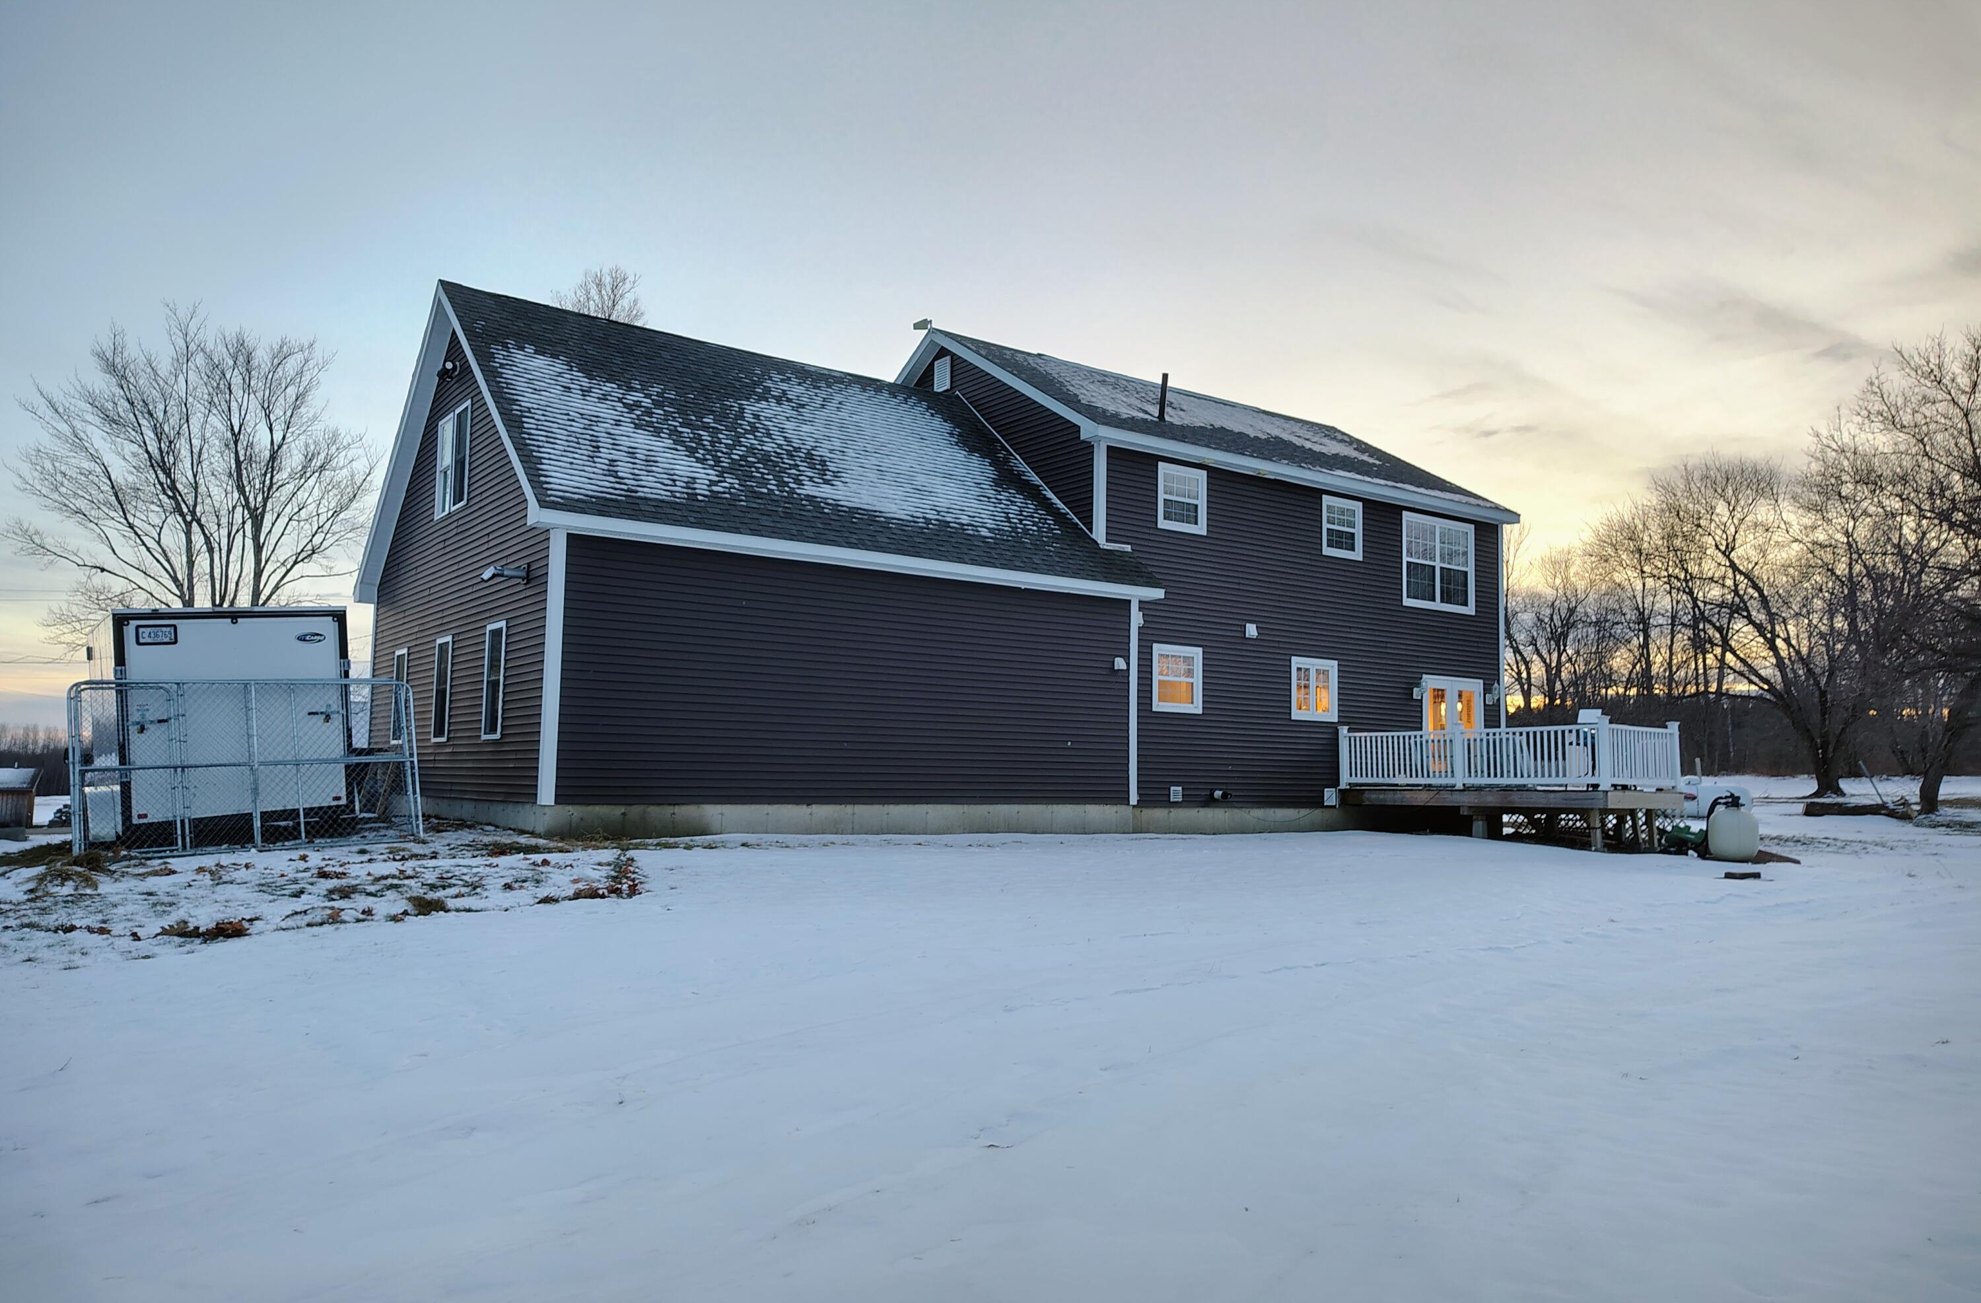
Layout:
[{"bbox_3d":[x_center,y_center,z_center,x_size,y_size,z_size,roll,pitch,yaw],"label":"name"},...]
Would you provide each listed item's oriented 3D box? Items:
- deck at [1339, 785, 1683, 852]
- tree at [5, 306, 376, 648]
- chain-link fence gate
[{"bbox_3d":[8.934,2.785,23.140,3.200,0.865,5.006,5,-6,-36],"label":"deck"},{"bbox_3d":[-18.760,-2.083,31.471,8.700,12.000,8.500,5,-6,-36],"label":"tree"},{"bbox_3d":[-7.408,1.114,13.906,3.172,1.734,0.180,1,-18,-40],"label":"chain-link fence gate"}]

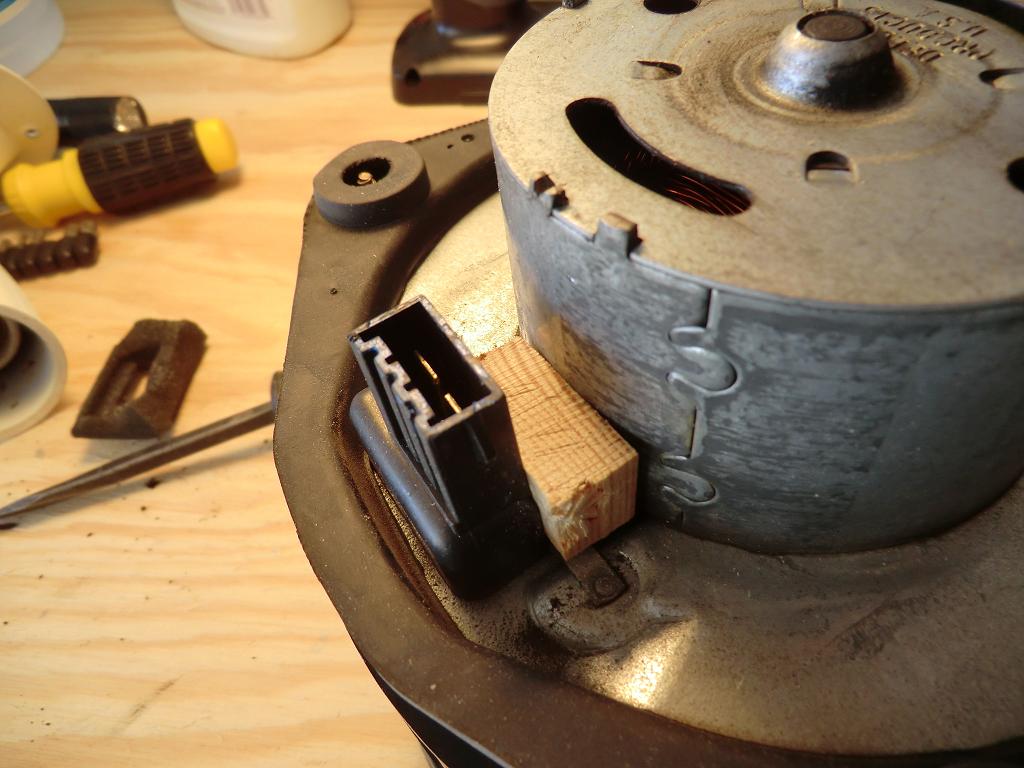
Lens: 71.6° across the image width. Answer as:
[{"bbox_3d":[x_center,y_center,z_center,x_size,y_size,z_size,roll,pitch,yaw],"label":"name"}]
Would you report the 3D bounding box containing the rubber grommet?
[{"bbox_3d":[-0.034,-0.048,0.172,0.026,0.007,0.026,-10,49,0],"label":"rubber grommet"}]

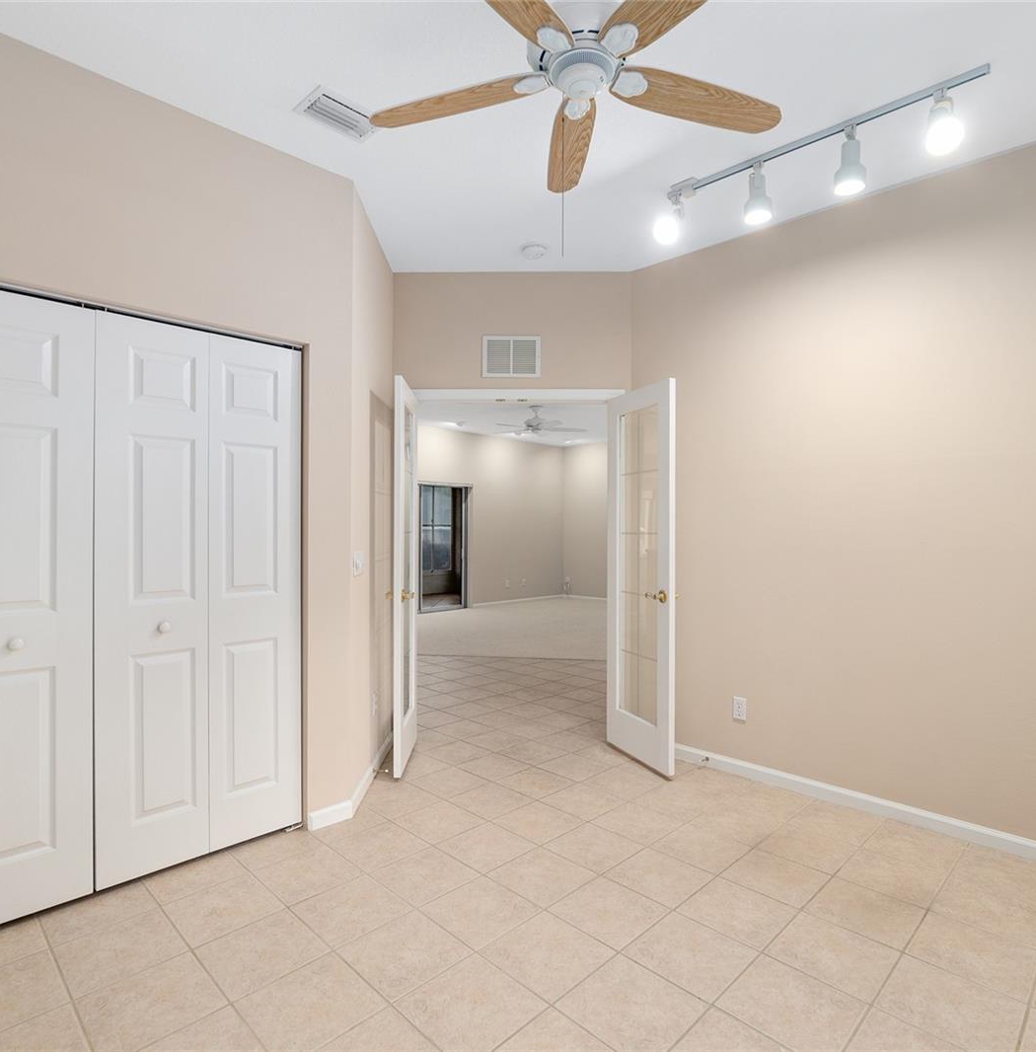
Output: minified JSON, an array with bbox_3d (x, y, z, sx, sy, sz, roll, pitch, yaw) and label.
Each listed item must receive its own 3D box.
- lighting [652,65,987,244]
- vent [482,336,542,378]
[{"bbox_3d":[1.112,-1.402,2.407,1.177,0.260,0.200,0,0,41],"label":"lighting"},{"bbox_3d":[-0.035,-1.021,3.715,0.355,0.253,0.020,0,0,0],"label":"vent"}]

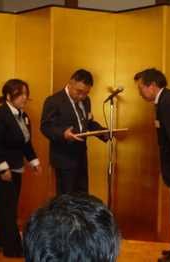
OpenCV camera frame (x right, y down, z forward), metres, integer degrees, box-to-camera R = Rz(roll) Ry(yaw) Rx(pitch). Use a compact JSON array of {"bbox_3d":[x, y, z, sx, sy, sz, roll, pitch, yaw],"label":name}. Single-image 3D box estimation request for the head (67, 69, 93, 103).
[{"bbox_3d":[-0.043,-0.409,5.185,0.185,0.260,0.230,-1,32,-30],"label":"head"}]

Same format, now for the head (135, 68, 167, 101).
[{"bbox_3d":[0.567,-0.407,5.125,0.230,0.260,0.185,-25,8,-9],"label":"head"}]

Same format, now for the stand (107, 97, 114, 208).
[{"bbox_3d":[0.214,0.405,5.110,0.270,1.340,0.270,1,3,0],"label":"stand"}]

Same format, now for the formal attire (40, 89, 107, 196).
[{"bbox_3d":[-0.121,0.341,5.327,0.540,1.430,0.450,-1,4,-38],"label":"formal attire"}]

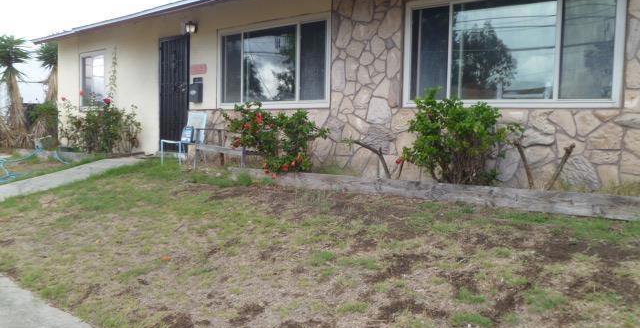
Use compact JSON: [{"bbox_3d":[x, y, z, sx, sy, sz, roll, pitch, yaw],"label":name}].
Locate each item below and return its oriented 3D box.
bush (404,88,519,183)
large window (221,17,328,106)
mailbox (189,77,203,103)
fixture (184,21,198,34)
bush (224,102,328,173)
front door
[{"bbox_3d":[1.492,-0.283,5.537,1.130,0.990,0.880,4,5,37],"label":"bush"},{"bbox_3d":[-0.782,-1.493,7.829,2.284,1.290,0.100,4,5,37],"label":"large window"},{"bbox_3d":[-2.111,-1.246,8.834,0.260,0.400,0.120,4,5,37],"label":"mailbox"},{"bbox_3d":[-2.180,-2.316,8.785,0.160,0.220,0.170,4,5,37],"label":"fixture"},{"bbox_3d":[-0.575,-0.359,7.004,1.180,0.950,0.920,4,5,37],"label":"bush"},{"bbox_3d":[-2.597,-1.237,9.312,0.876,2.070,0.070,4,5,37],"label":"front door"}]

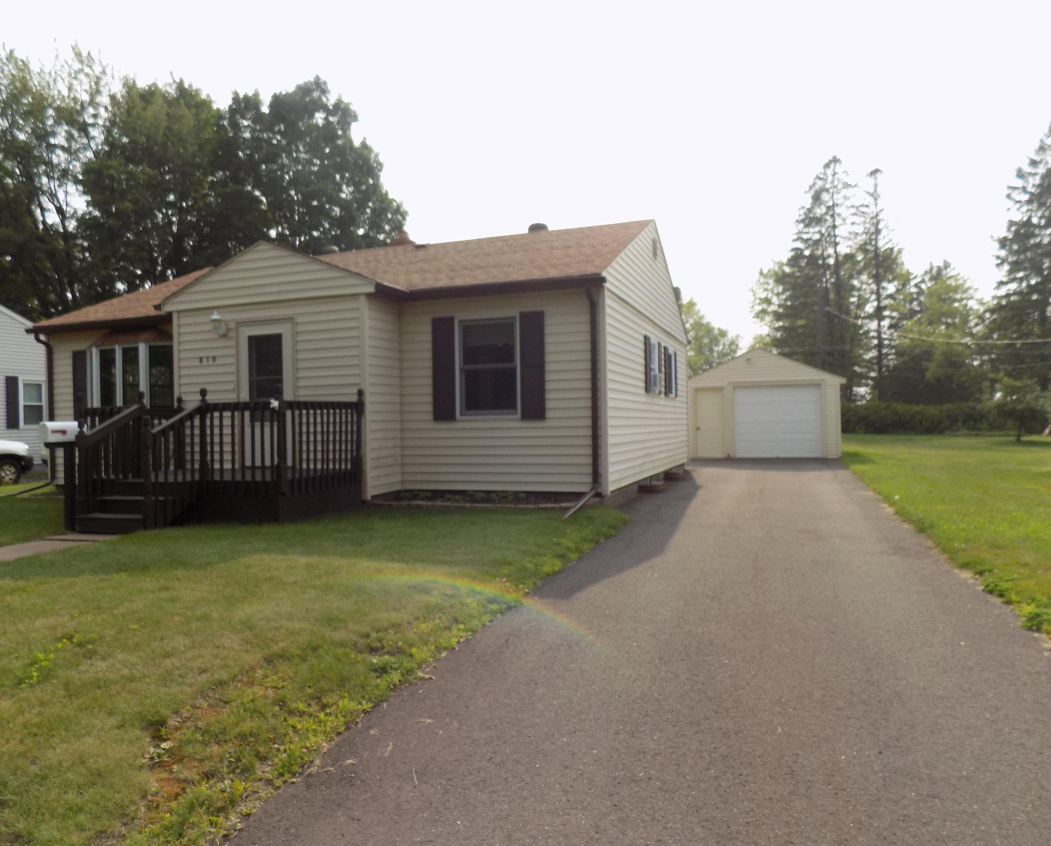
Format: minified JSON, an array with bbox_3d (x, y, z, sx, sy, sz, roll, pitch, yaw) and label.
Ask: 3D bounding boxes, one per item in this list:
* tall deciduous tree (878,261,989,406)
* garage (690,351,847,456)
[{"bbox_3d":[29.484,-5.434,53.990,7.600,12.309,7.600,-1,0,19],"label":"tall deciduous tree"},{"bbox_3d":[7.980,-0.592,25.230,4.750,3.250,6.800,-1,0,19],"label":"garage"}]

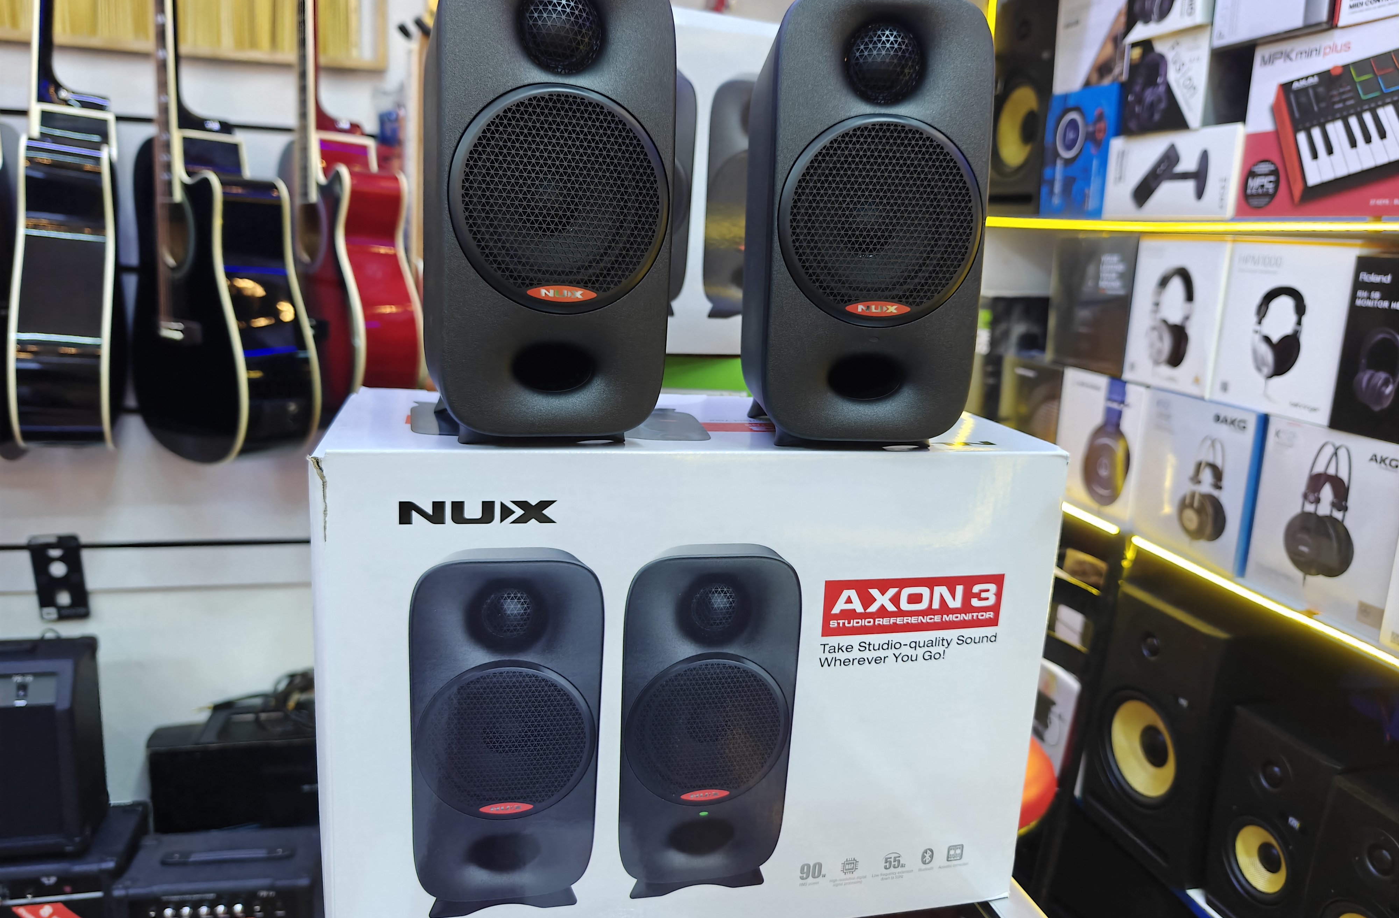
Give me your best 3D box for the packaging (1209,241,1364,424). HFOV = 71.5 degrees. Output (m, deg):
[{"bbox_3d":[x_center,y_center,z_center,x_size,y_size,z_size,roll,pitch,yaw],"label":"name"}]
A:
[{"bbox_3d":[0.802,-0.169,1.278,0.100,0.222,0.203,-1,13,-15],"label":"packaging"}]

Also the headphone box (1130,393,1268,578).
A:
[{"bbox_3d":[0.766,0.024,1.432,0.105,0.225,0.222,-1,13,-15],"label":"headphone box"}]

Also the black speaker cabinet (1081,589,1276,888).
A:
[{"bbox_3d":[0.831,0.403,1.511,0.310,0.390,0.255,-1,13,-15],"label":"black speaker cabinet"}]

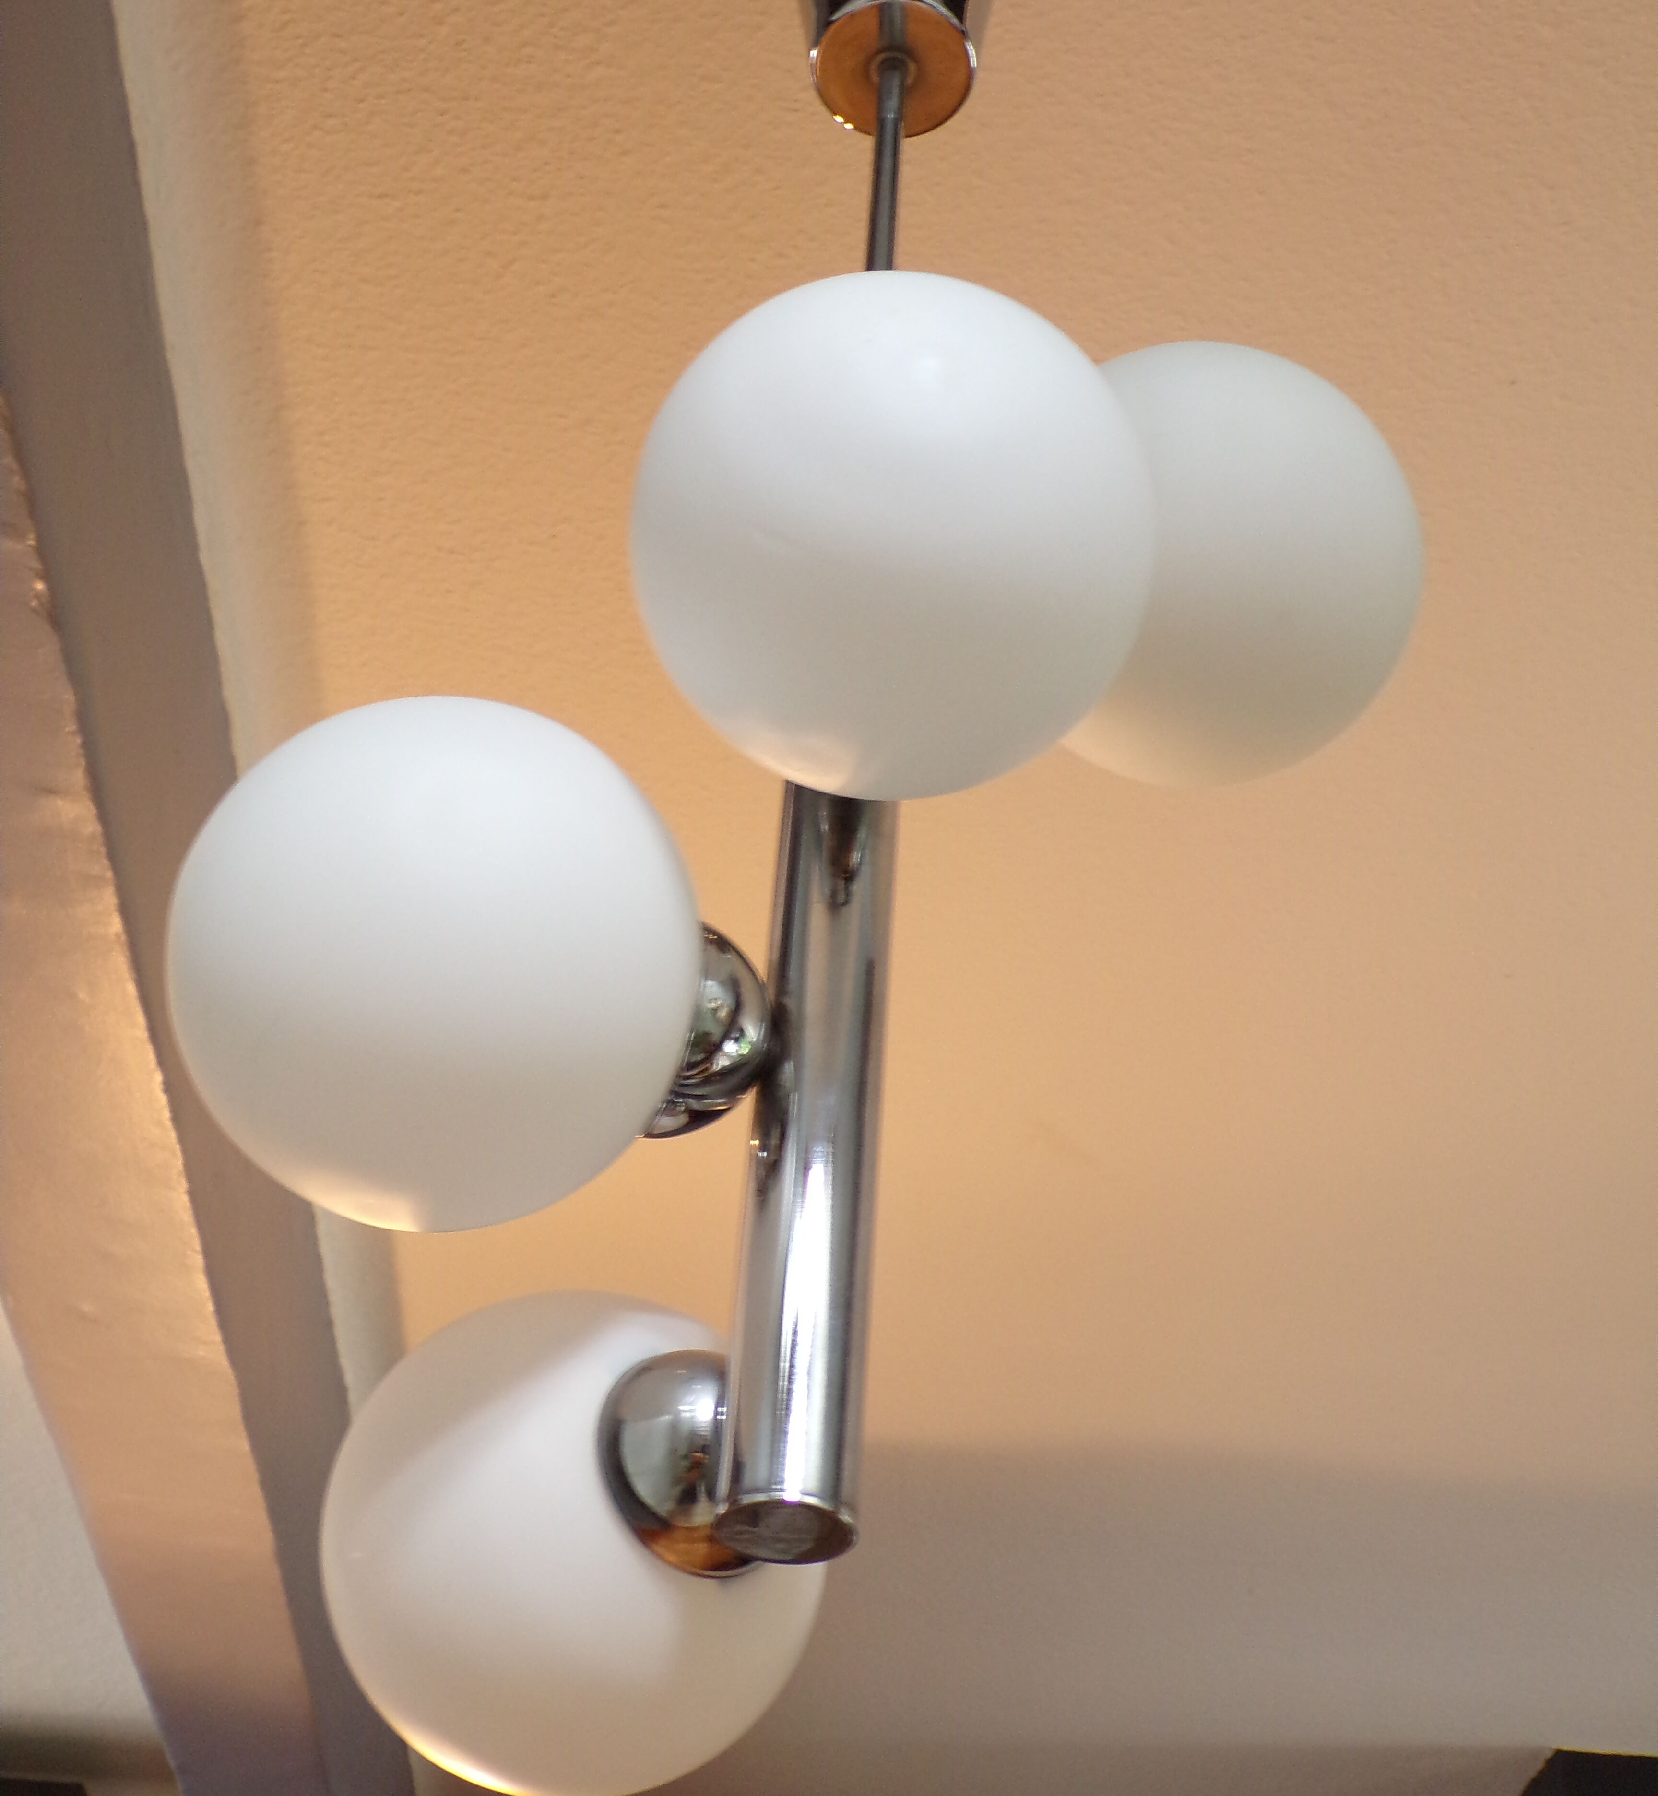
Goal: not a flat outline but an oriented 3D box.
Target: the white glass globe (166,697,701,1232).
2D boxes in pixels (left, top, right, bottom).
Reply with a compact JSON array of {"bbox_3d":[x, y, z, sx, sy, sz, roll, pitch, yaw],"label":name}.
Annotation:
[{"bbox_3d":[-0.106,0.018,0.644,0.145,0.145,0.145,4,-40,0],"label":"white glass globe"}]

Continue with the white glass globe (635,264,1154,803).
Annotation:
[{"bbox_3d":[0.017,-0.100,0.657,0.145,0.145,0.145,4,-40,0],"label":"white glass globe"}]

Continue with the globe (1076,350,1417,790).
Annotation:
[{"bbox_3d":[0.122,-0.109,0.783,0.145,0.145,0.145,4,-40,0],"label":"globe"}]

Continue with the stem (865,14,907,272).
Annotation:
[{"bbox_3d":[0.020,-0.247,0.935,0.011,0.310,0.011,4,-40,0],"label":"stem"}]

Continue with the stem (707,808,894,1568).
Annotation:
[{"bbox_3d":[0.000,0.016,0.713,0.036,0.374,0.036,4,-40,0],"label":"stem"}]

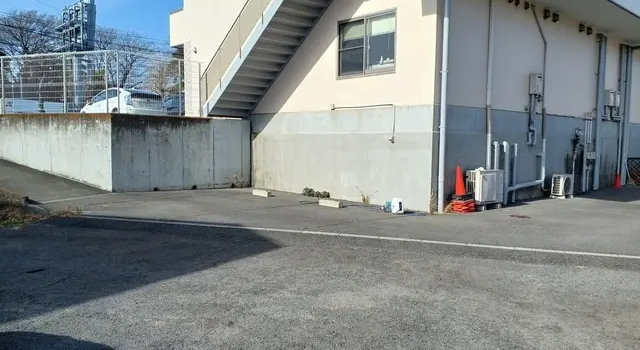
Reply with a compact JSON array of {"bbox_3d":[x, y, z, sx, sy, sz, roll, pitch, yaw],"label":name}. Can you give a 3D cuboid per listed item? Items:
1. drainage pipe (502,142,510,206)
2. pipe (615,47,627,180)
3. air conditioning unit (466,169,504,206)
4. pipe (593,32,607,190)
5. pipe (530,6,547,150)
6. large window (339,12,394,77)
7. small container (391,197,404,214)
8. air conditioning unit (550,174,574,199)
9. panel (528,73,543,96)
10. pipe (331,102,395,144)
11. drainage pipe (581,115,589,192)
[{"bbox_3d":[4.485,-0.050,12.022,0.118,1.480,0.178,-3,5,-42],"label":"drainage pipe"},{"bbox_3d":[10.211,-2.000,16.983,0.163,4.810,0.163,-3,5,-42],"label":"pipe"},{"bbox_3d":[3.731,0.288,11.196,0.947,0.784,0.355,-3,5,-42],"label":"air conditioning unit"},{"bbox_3d":[8.836,-1.952,15.753,0.170,4.854,0.185,-3,5,-42],"label":"pipe"},{"bbox_3d":[5.559,-2.426,12.864,0.947,3.582,0.067,-3,5,-42],"label":"pipe"},{"bbox_3d":[1.084,-2.968,11.584,0.111,1.332,1.813,-3,5,-42],"label":"large window"},{"bbox_3d":[1.583,0.625,10.103,0.170,0.333,0.200,-3,5,-42],"label":"small container"},{"bbox_3d":[6.709,0.299,13.765,0.725,0.592,0.318,-3,5,-42],"label":"air conditioning unit"},{"bbox_3d":[5.491,-2.306,12.724,0.355,0.488,0.170,-3,5,-42],"label":"panel"},{"bbox_3d":[0.946,-1.195,11.718,0.068,0.866,2.028,-3,5,-42],"label":"pipe"},{"bbox_3d":[8.038,-0.617,15.098,0.081,2.264,0.081,-3,5,-42],"label":"drainage pipe"}]

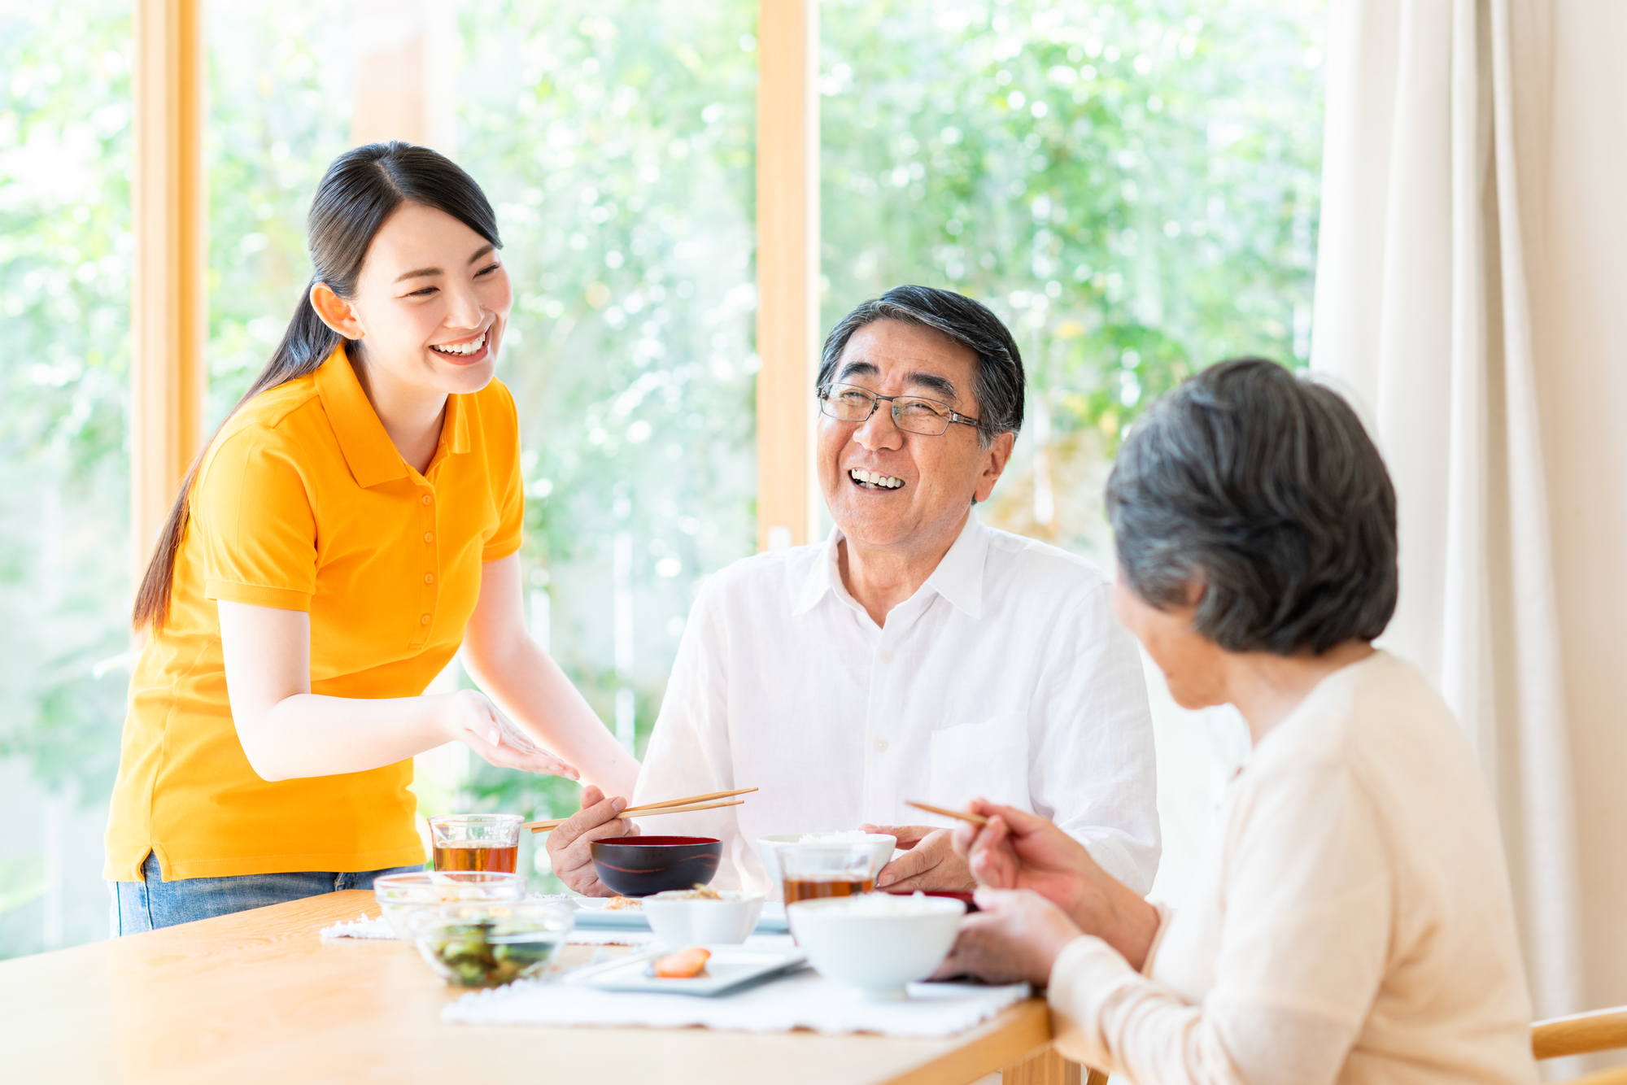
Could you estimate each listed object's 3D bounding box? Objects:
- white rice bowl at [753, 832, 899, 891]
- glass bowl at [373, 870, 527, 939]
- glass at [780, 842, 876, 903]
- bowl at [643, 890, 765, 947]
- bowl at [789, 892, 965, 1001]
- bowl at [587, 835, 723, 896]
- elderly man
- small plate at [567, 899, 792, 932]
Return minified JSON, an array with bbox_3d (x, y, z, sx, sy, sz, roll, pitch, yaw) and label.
[{"bbox_3d":[0.011,0.281,3.270,0.119,0.062,0.119,0,0,0],"label":"white rice bowl"},{"bbox_3d":[-0.278,0.281,2.940,0.117,0.053,0.117,0,0,0],"label":"glass bowl"},{"bbox_3d":[0.011,0.269,2.890,0.076,0.078,0.076,0,0,0],"label":"glass"},{"bbox_3d":[-0.084,0.286,2.920,0.093,0.043,0.093,0,0,0],"label":"bowl"},{"bbox_3d":[0.043,0.276,2.610,0.121,0.063,0.121,0,0,0],"label":"bowl"},{"bbox_3d":[-0.132,0.277,3.210,0.112,0.059,0.112,0,0,0],"label":"bowl"},{"bbox_3d":[0.040,0.385,3.350,0.530,1.250,0.740,0,0,16],"label":"elderly man"},{"bbox_3d":[-0.069,0.298,3.060,0.215,0.019,0.128,0,0,10],"label":"small plate"}]

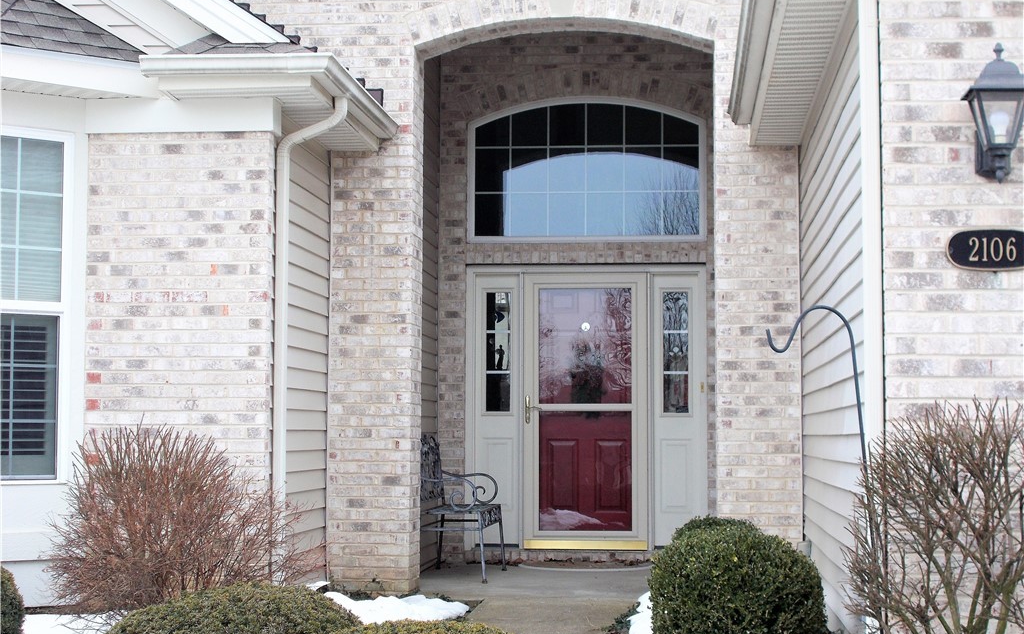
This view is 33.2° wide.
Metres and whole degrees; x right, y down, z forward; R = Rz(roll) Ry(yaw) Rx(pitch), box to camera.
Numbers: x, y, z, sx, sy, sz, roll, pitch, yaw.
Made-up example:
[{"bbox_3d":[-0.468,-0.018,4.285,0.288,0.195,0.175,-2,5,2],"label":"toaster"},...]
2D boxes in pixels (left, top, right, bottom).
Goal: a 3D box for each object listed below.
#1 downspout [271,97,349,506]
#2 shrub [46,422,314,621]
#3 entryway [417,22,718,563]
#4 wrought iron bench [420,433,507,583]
[{"bbox_3d":[-1.017,0.123,8.673,0.370,2.480,0.090,0,-4,6],"label":"downspout"},{"bbox_3d":[-1.511,0.961,7.911,1.270,0.960,1.100,0,-4,6],"label":"shrub"},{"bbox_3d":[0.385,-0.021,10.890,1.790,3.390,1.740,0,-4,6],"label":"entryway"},{"bbox_3d":[-0.365,1.255,11.416,0.540,0.920,1.200,0,-4,6],"label":"wrought iron bench"}]

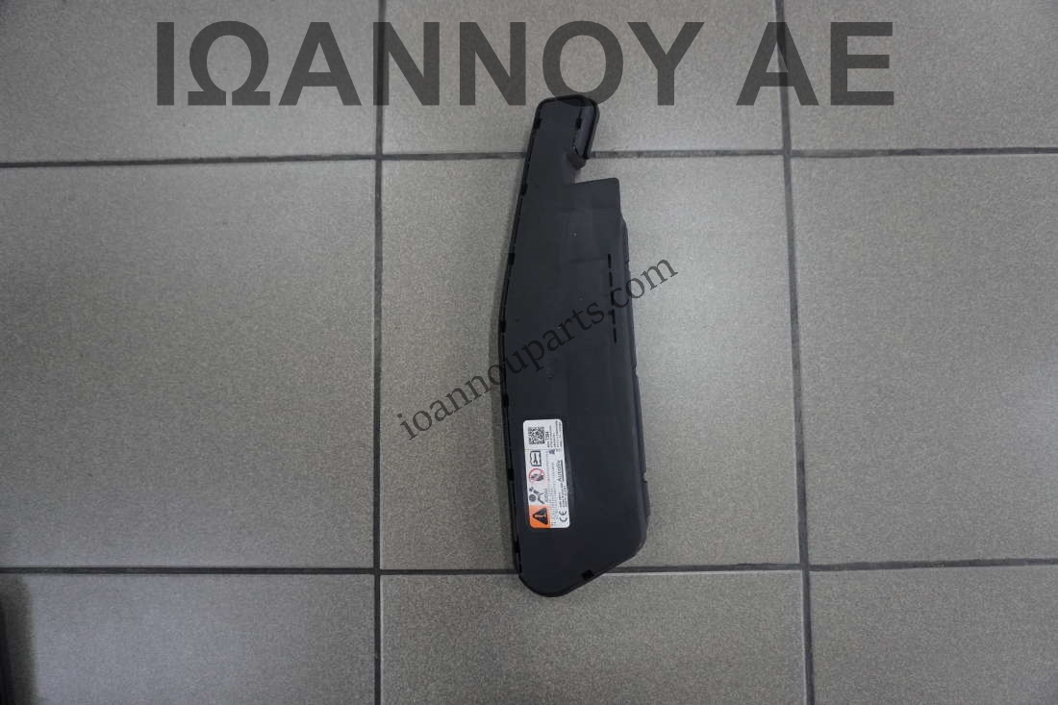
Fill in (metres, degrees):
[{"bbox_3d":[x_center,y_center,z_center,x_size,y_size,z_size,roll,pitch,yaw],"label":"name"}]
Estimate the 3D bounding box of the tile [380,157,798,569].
[{"bbox_3d":[0.047,0.005,0.577,0.333,0.009,0.333,-1,86,0],"label":"tile"}]

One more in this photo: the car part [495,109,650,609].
[{"bbox_3d":[0.031,-0.010,0.553,0.106,0.042,0.388,-4,86,0],"label":"car part"}]

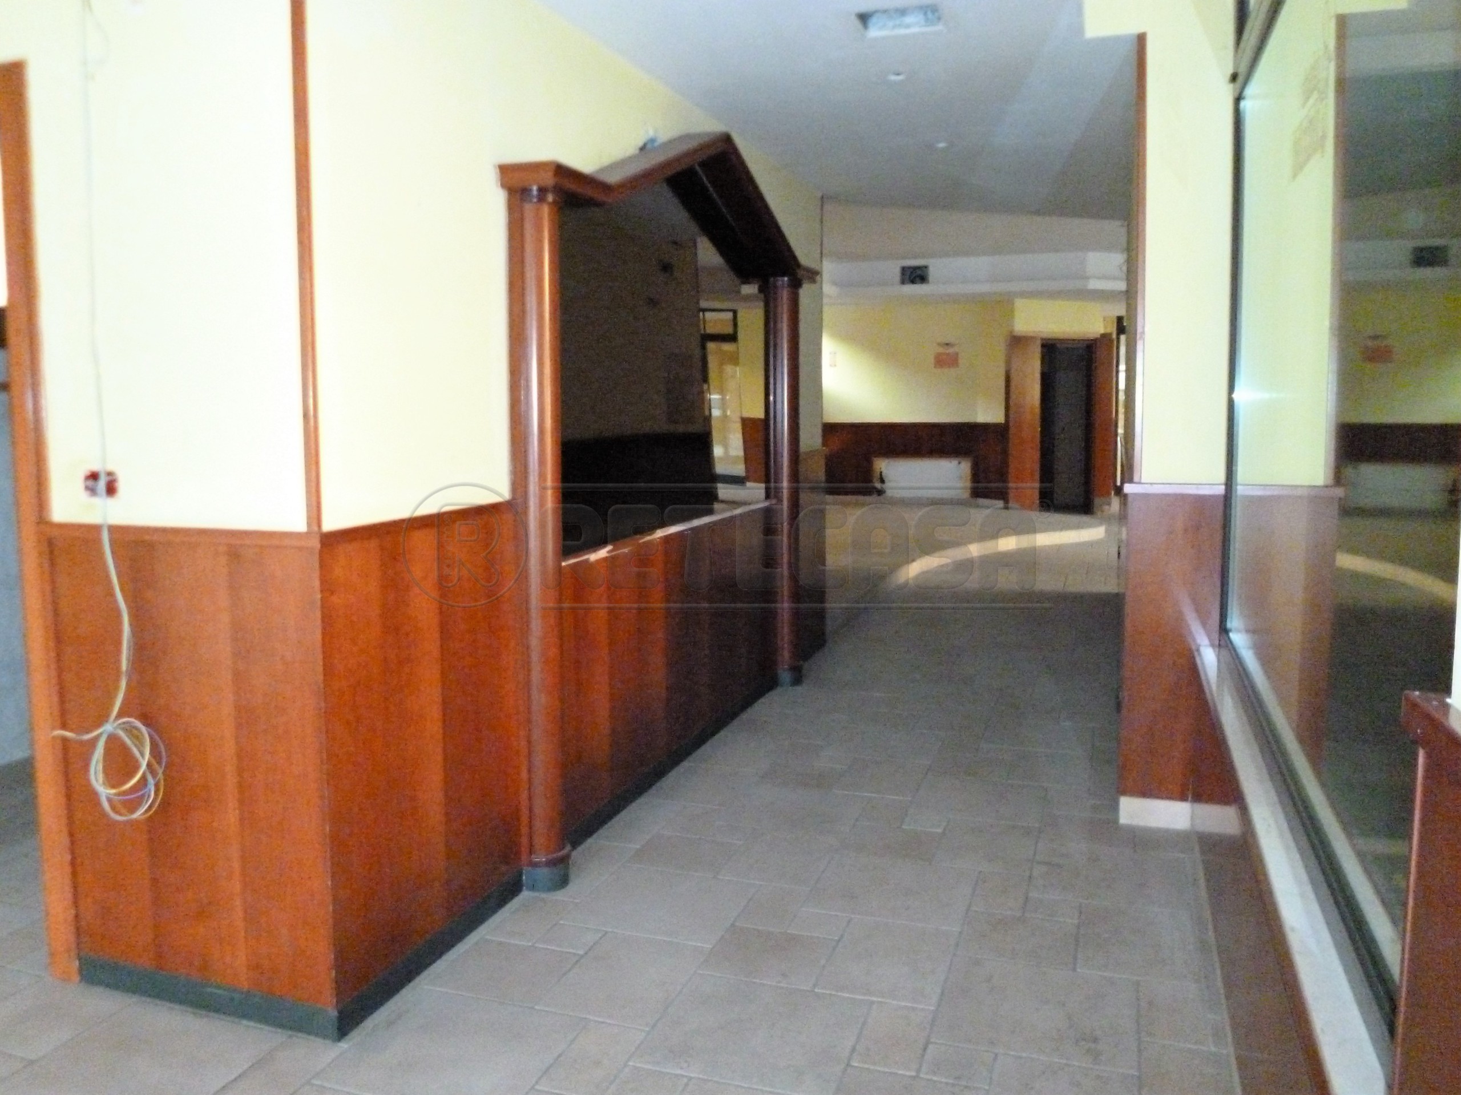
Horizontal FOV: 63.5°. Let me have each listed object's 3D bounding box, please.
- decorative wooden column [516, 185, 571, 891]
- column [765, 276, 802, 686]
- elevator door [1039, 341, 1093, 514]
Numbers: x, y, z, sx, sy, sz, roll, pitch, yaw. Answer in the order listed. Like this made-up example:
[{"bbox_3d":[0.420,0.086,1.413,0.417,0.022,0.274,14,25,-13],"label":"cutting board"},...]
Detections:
[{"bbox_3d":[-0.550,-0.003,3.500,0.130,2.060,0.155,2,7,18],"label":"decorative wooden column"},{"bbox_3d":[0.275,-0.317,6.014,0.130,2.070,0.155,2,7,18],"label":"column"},{"bbox_3d":[4.261,-1.520,15.000,0.690,2.170,0.100,2,7,18],"label":"elevator door"}]

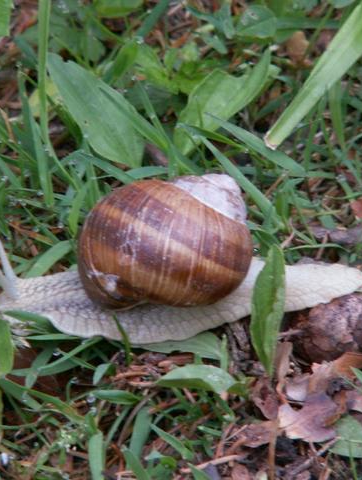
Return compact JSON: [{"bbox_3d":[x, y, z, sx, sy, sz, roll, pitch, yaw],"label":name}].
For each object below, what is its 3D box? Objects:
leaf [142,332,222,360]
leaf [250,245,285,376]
[{"bbox_3d":[0.000,0.025,1.148,0.021,0.003,0.011,4,46,4],"label":"leaf"},{"bbox_3d":[0.021,0.017,1.141,0.009,0.034,0.004,1,22,-1],"label":"leaf"}]

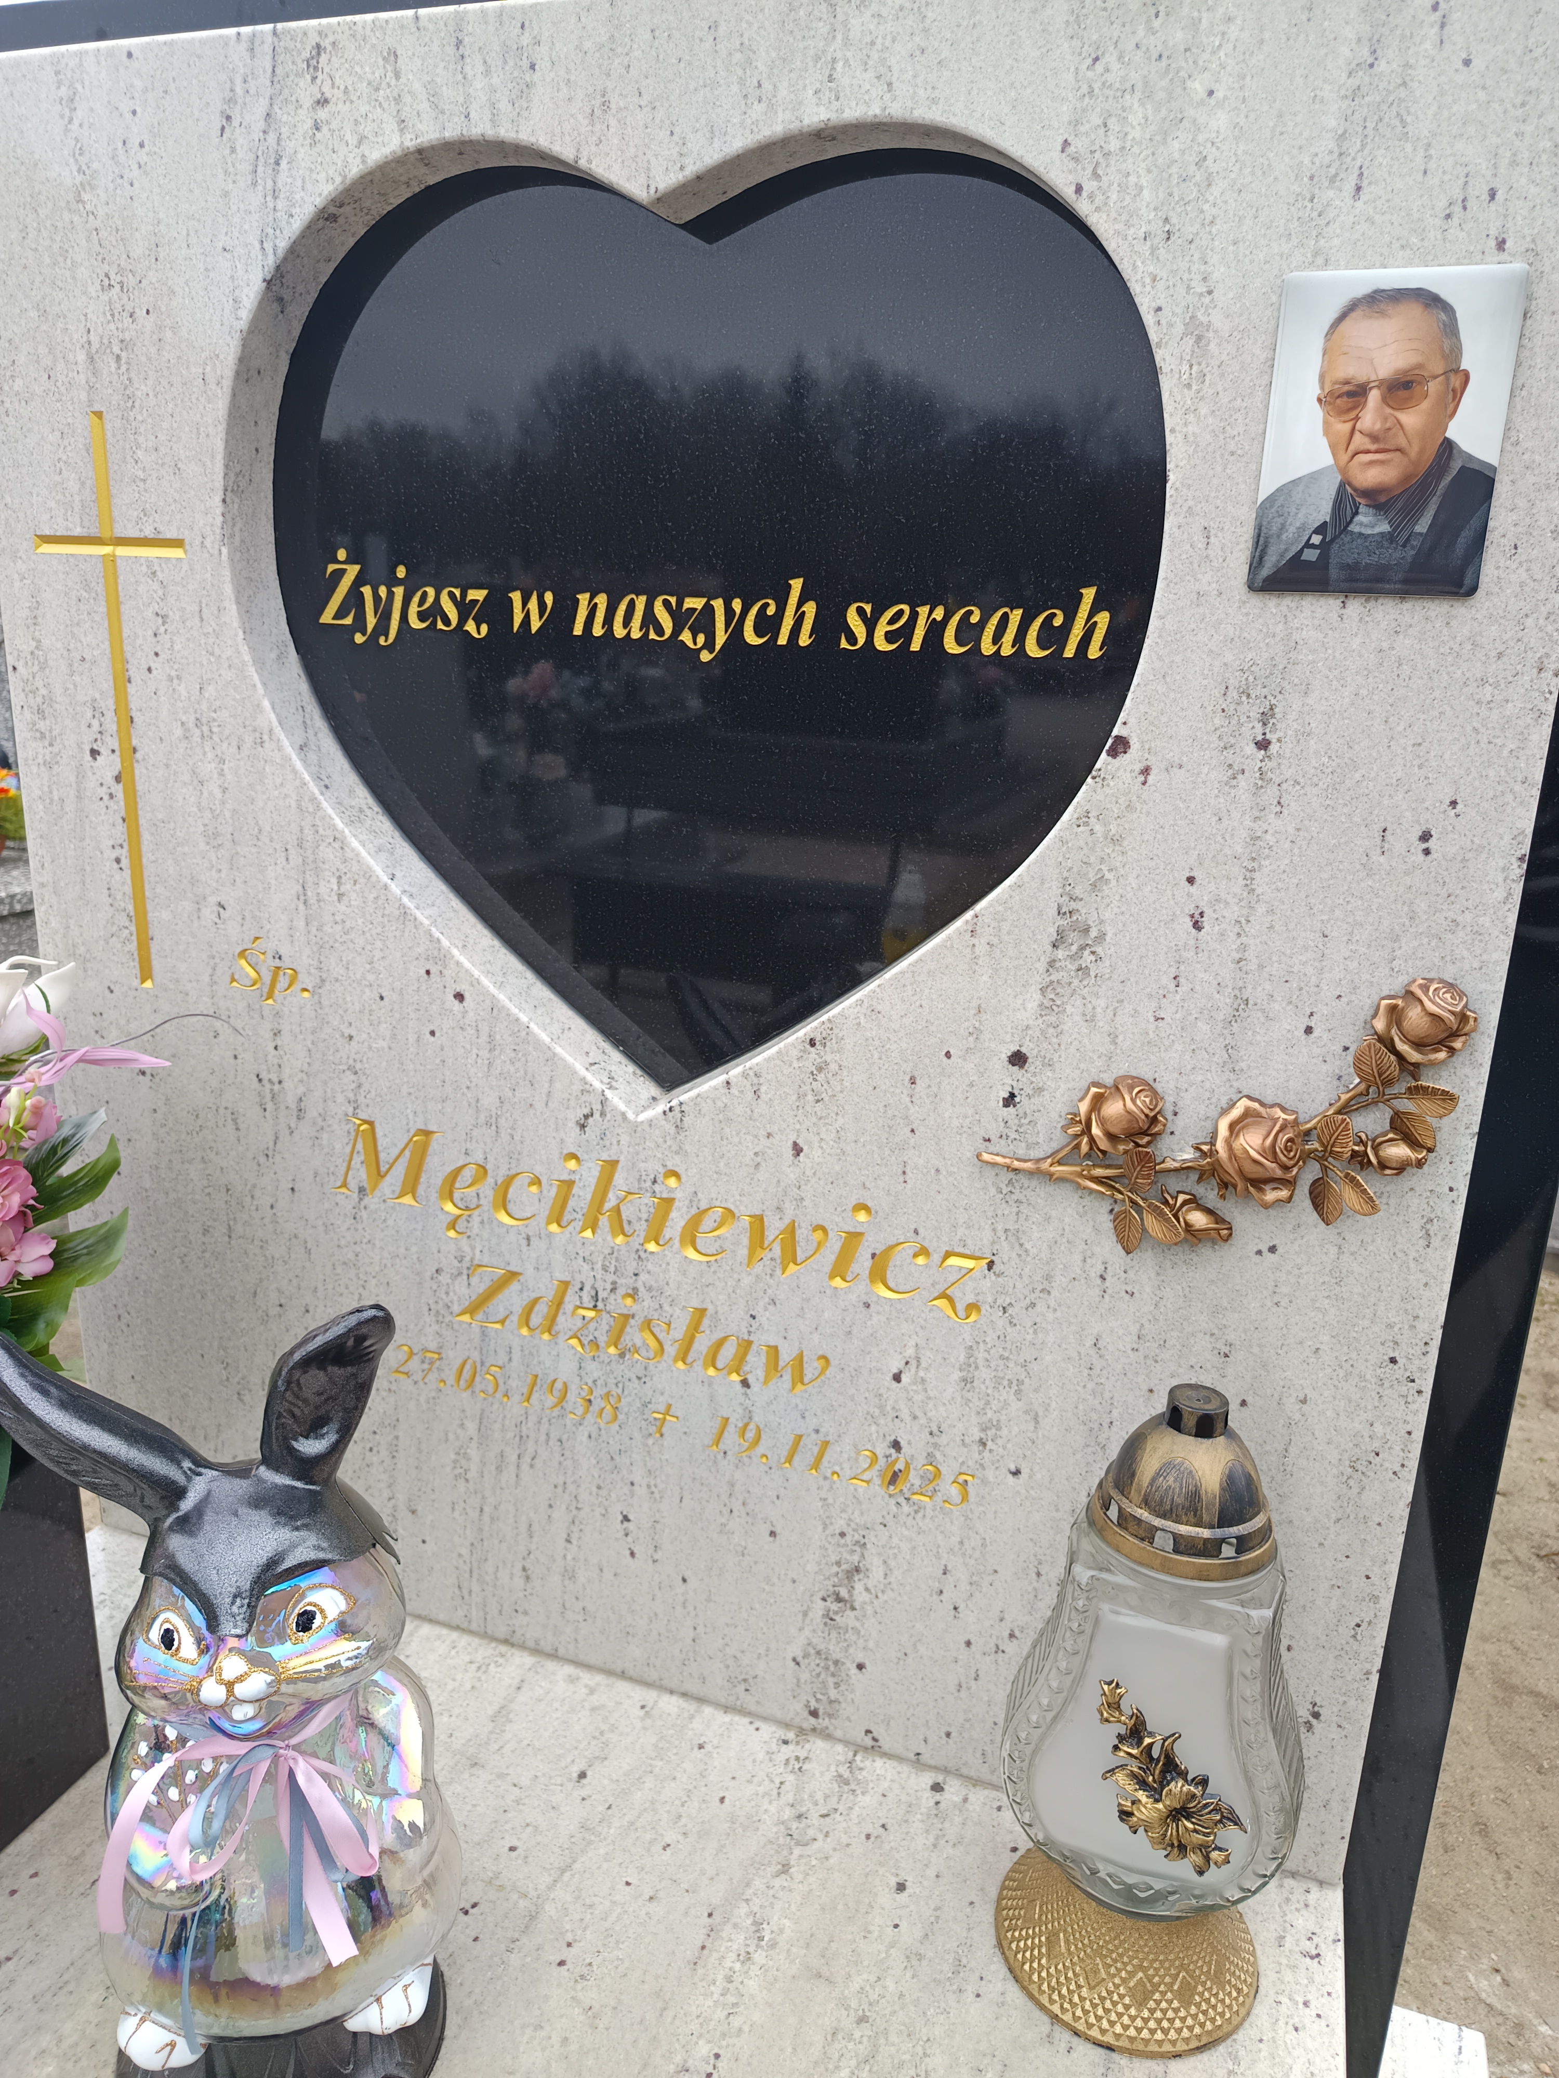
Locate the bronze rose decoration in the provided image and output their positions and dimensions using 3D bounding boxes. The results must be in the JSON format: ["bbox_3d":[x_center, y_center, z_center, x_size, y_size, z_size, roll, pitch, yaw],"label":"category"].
[{"bbox_3d":[0.238,0.042,0.807,0.255,0.185,0.035,8,17,18],"label":"bronze rose decoration"}]

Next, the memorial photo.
[{"bbox_3d":[0.295,-0.296,0.707,0.110,0.150,0.010,8,17,18],"label":"memorial photo"}]

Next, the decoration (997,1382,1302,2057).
[{"bbox_3d":[0.216,0.369,0.823,0.168,0.367,0.155,8,17,21],"label":"decoration"}]

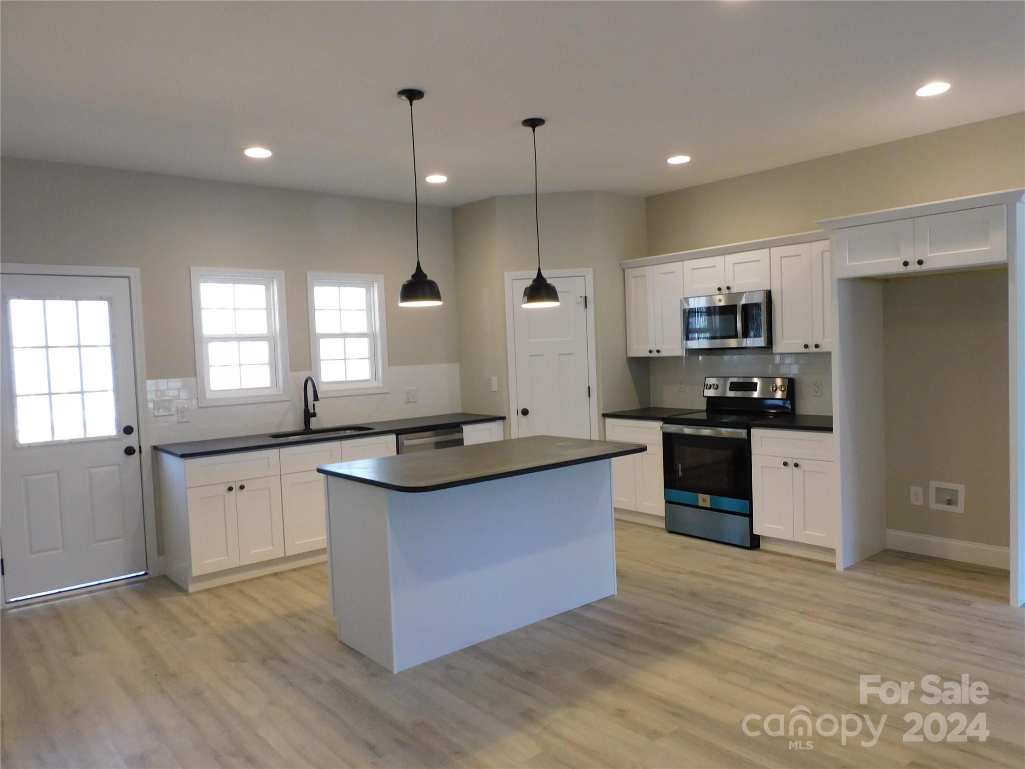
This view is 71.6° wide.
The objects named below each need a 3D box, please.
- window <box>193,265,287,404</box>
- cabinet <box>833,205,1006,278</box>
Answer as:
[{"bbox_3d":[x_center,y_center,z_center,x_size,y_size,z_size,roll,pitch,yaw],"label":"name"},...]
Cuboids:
[{"bbox_3d":[-2.045,-0.361,5.365,0.688,1.002,0.110,-5,4,-40],"label":"window"},{"bbox_3d":[2.574,-0.827,4.322,0.627,0.306,0.917,-5,4,-40],"label":"cabinet"}]

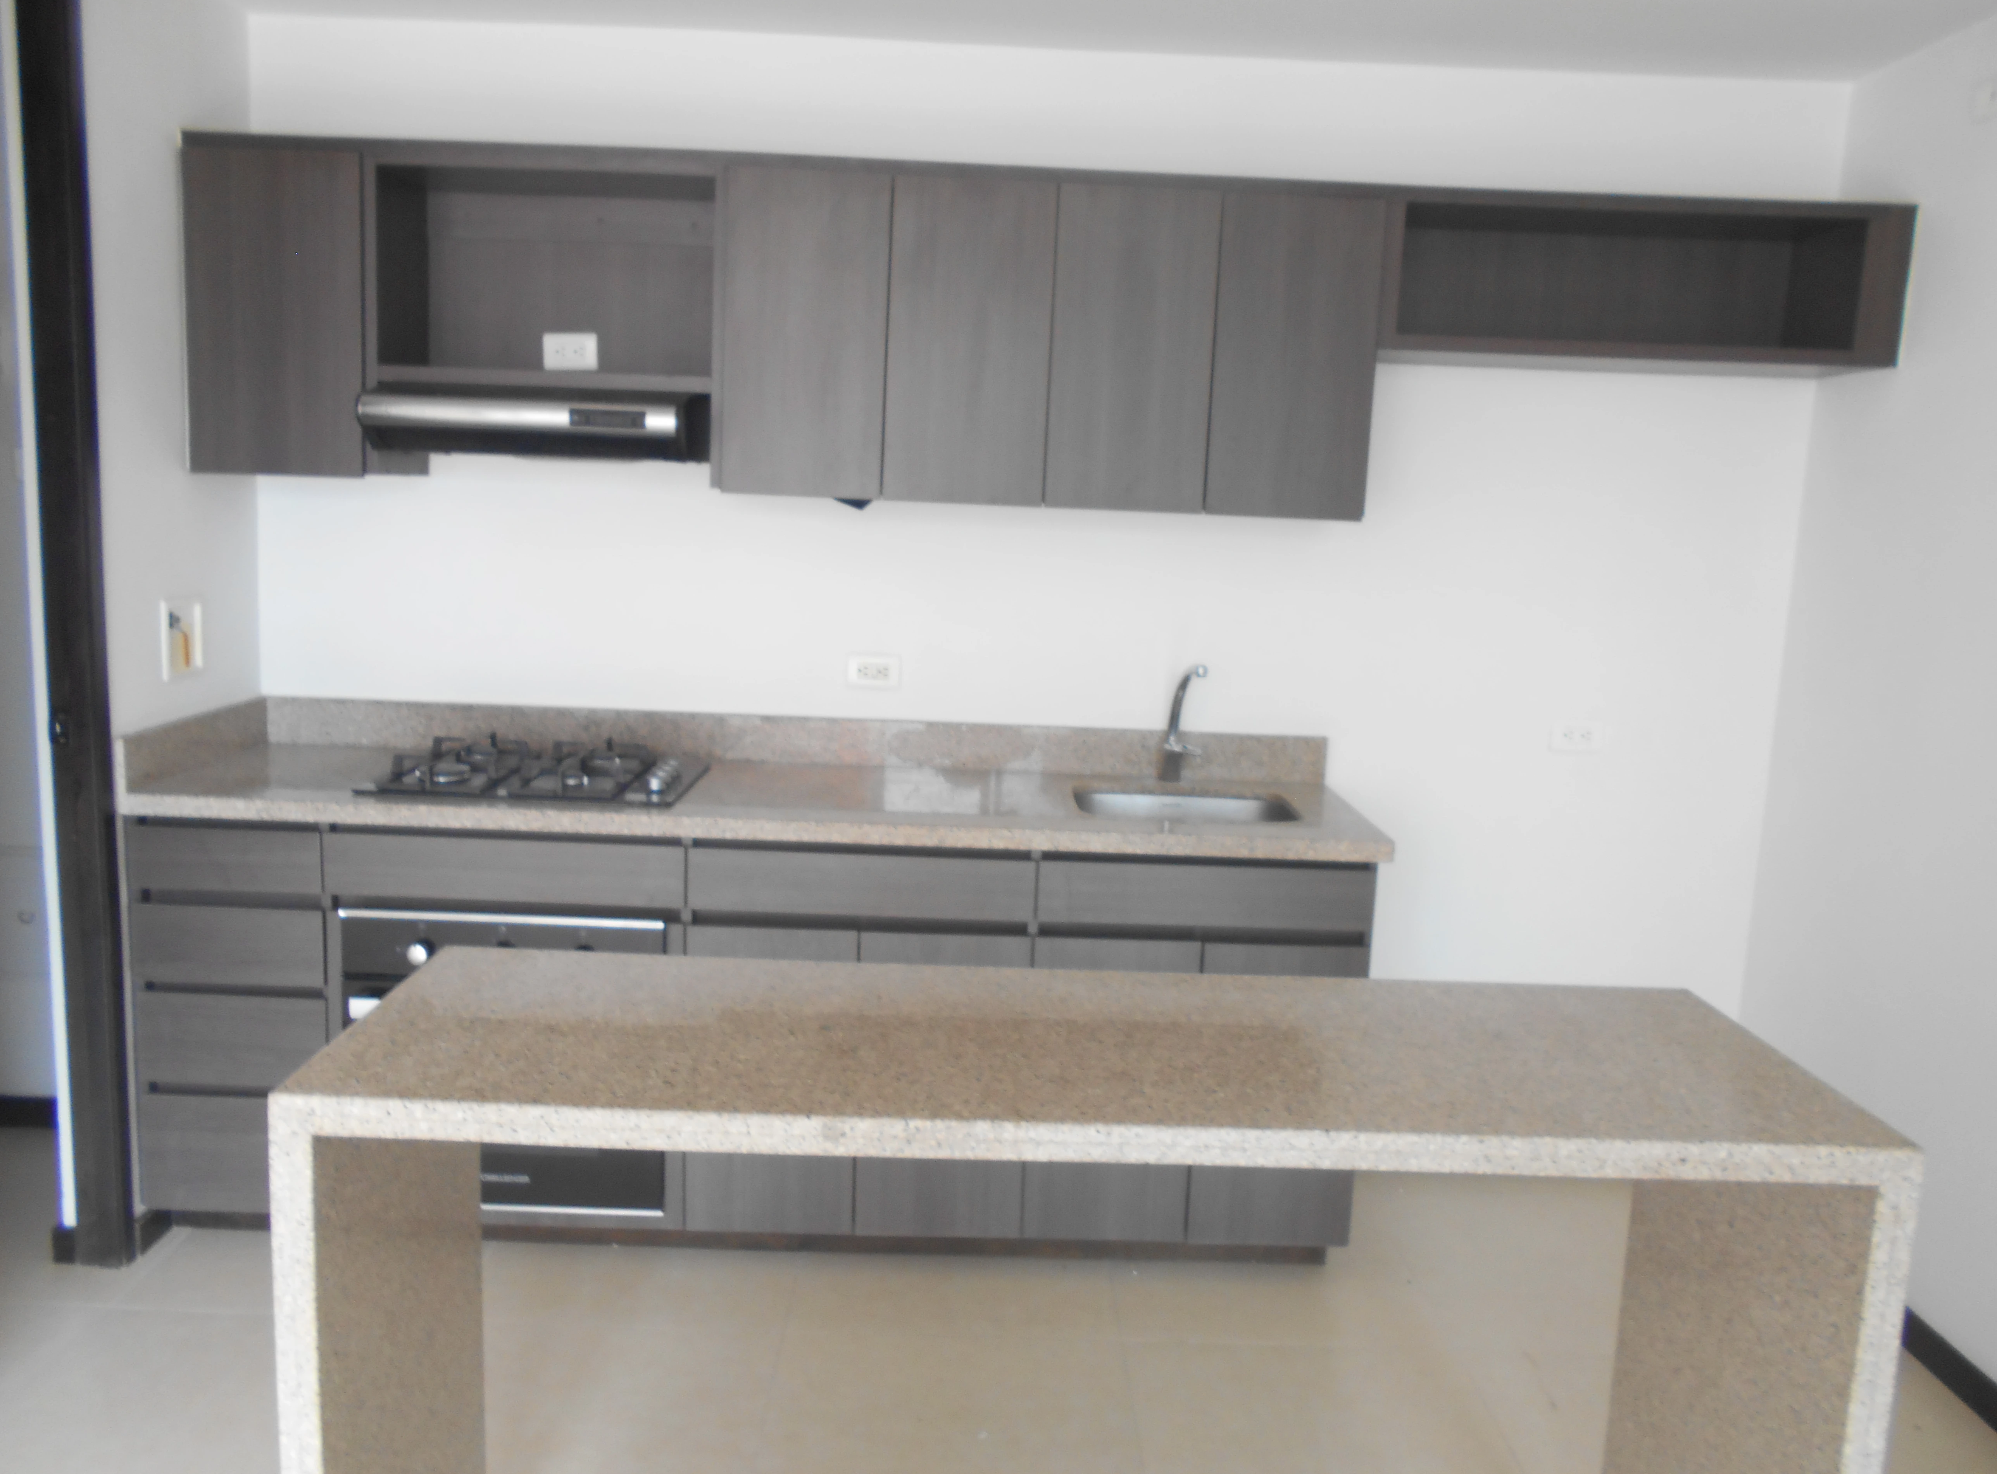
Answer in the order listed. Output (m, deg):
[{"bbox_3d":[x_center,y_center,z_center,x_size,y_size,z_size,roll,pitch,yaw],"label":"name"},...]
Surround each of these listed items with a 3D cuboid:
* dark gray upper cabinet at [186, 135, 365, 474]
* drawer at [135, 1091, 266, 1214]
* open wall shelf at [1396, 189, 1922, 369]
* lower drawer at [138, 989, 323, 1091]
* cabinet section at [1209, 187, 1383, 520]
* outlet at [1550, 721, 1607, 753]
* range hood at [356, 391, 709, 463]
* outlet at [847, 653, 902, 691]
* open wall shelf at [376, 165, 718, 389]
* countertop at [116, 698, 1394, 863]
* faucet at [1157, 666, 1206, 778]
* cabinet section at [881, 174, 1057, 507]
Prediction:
[{"bbox_3d":[-1.399,-0.842,3.034,0.345,0.618,0.283,2,9,-1],"label":"dark gray upper cabinet"},{"bbox_3d":[-1.452,0.757,3.102,0.361,0.235,0.508,2,9,-1],"label":"drawer"},{"bbox_3d":[1.249,-0.914,3.047,1.030,0.309,0.283,2,9,-1],"label":"open wall shelf"},{"bbox_3d":[-1.443,0.530,3.068,0.361,0.181,0.508,2,9,-1],"label":"lower drawer"},{"bbox_3d":[0.579,-0.763,3.074,0.316,0.614,0.285,2,9,-1],"label":"cabinet section"},{"bbox_3d":[1.286,0.000,3.324,0.117,0.069,0.010,2,9,-1],"label":"outlet"},{"bbox_3d":[-0.888,-0.619,2.975,0.587,0.115,0.477,2,9,-1],"label":"range hood"},{"bbox_3d":[-0.272,-0.142,3.289,0.114,0.070,0.010,2,9,-1],"label":"outlet"},{"bbox_3d":[-0.882,-0.915,3.028,0.674,0.432,0.283,2,9,-1],"label":"open wall shelf"},{"bbox_3d":[-0.438,0.071,3.027,2.335,0.143,0.588,2,9,-1],"label":"countertop"},{"bbox_3d":[0.392,-0.026,3.182,0.080,0.275,0.209,1,9,-7],"label":"faucet"},{"bbox_3d":[-0.056,-0.786,3.063,0.320,0.614,0.285,2,9,-1],"label":"cabinet section"}]

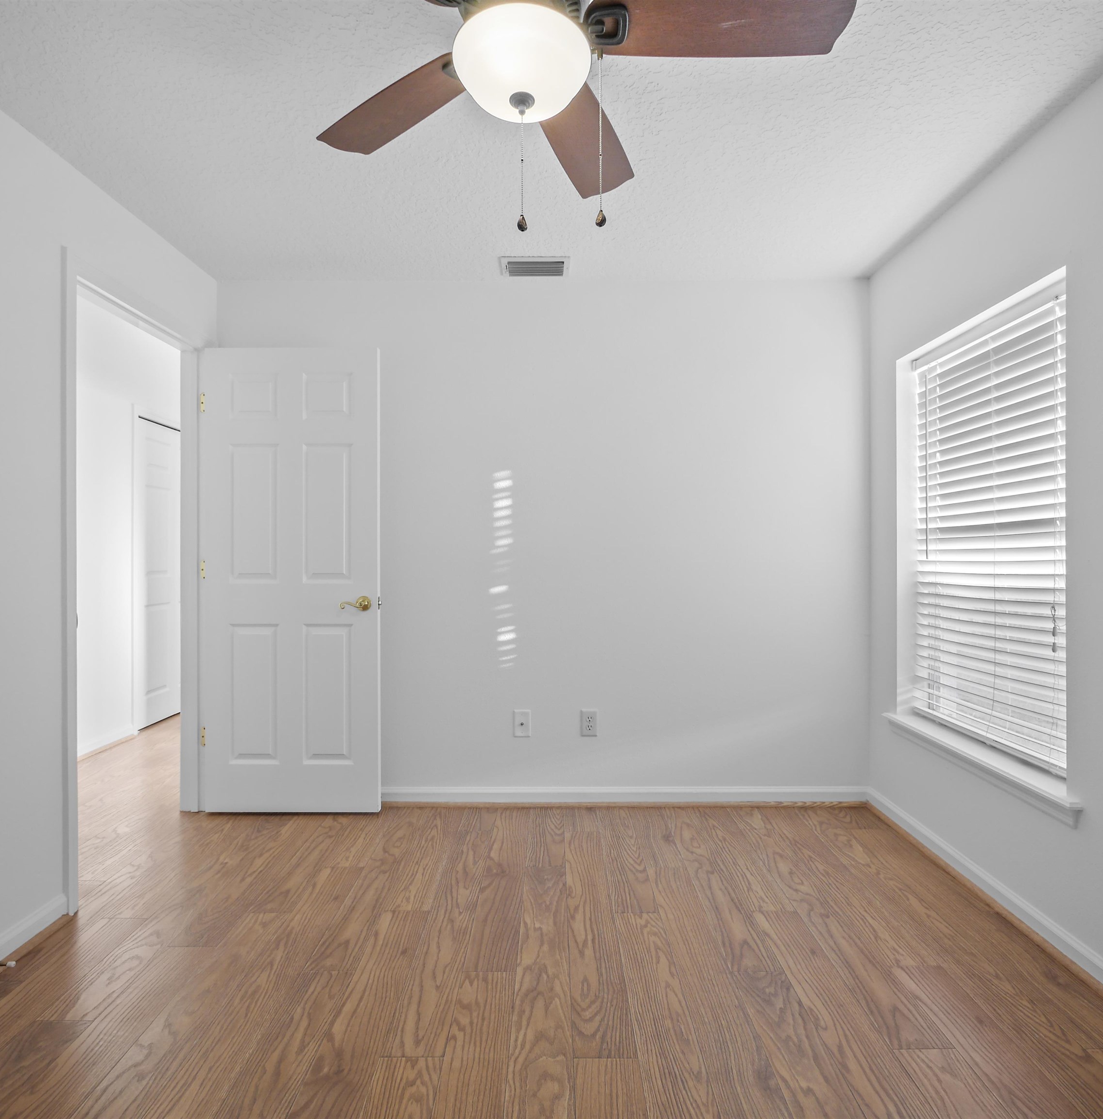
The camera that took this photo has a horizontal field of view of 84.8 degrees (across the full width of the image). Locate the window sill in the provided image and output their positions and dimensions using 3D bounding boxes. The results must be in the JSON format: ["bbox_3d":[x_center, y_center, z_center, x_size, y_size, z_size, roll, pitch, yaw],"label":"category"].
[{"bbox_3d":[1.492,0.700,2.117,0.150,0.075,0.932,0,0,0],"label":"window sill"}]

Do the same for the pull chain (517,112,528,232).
[{"bbox_3d":[-0.056,-0.738,1.150,0.019,0.229,0.019,0,0,0],"label":"pull chain"}]

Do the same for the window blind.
[{"bbox_3d":[1.553,-0.090,2.123,0.060,1.470,0.825,0,0,0],"label":"window blind"}]

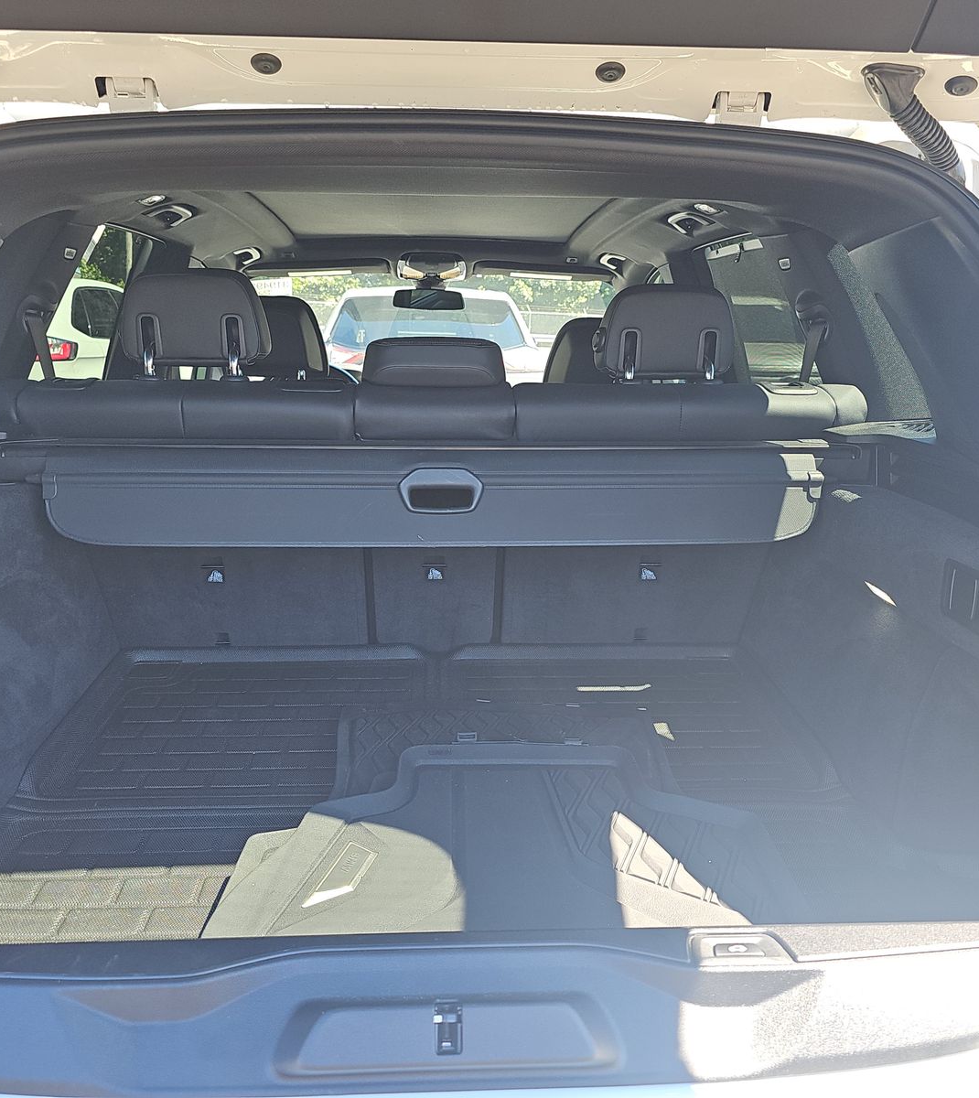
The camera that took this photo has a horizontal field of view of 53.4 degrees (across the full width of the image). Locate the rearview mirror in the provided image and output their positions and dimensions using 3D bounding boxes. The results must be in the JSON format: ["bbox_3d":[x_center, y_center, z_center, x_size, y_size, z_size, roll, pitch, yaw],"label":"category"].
[{"bbox_3d":[-0.195,-0.801,3.130,0.235,0.064,0.040,5,18,12],"label":"rearview mirror"}]

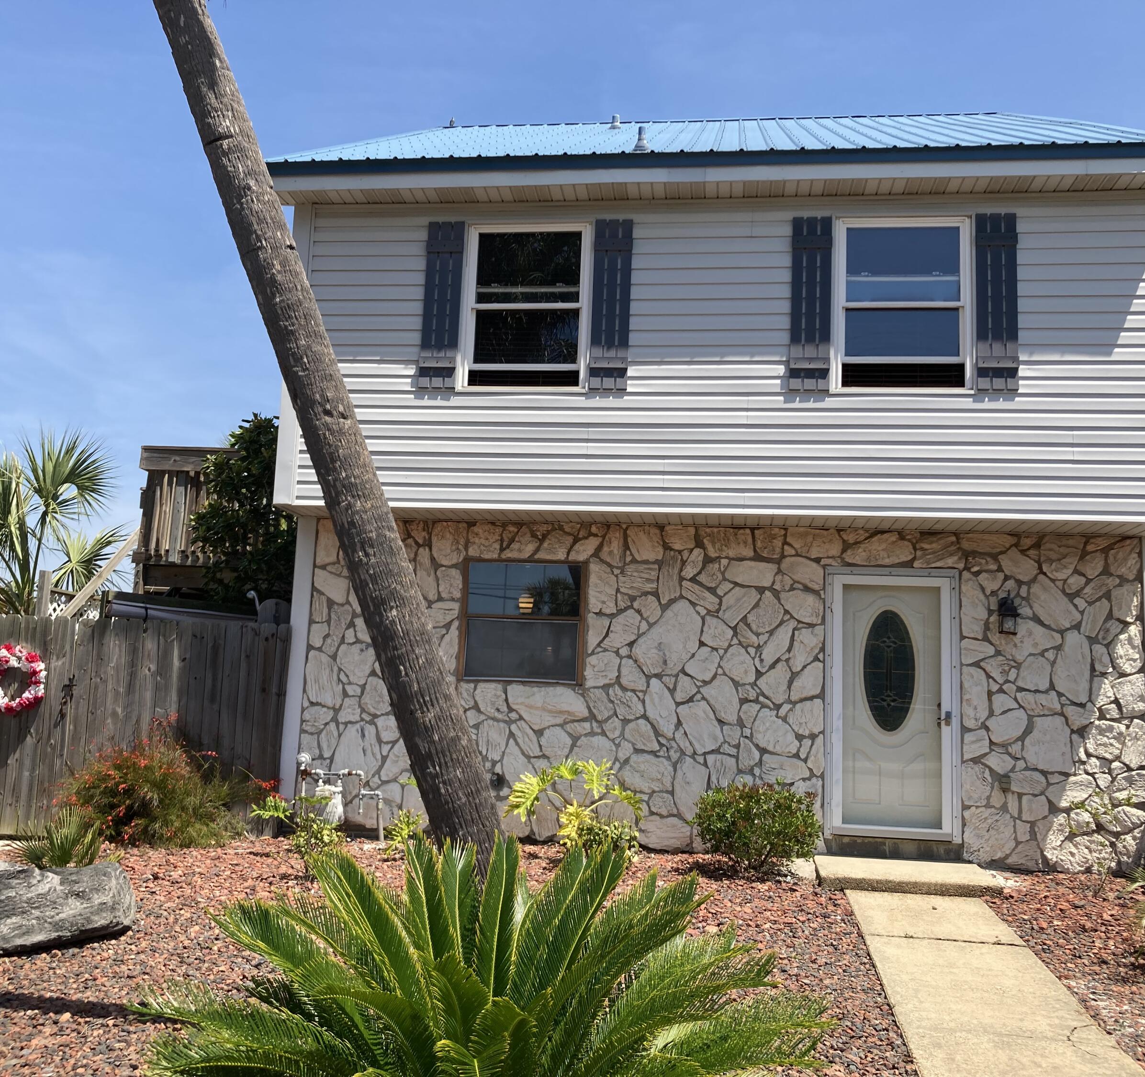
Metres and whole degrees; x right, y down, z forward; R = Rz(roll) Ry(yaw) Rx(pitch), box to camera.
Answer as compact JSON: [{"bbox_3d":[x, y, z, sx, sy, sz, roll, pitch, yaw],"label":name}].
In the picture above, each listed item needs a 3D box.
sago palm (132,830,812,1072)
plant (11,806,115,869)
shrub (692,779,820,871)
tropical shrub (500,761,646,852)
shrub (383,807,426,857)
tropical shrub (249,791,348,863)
[{"bbox_3d":[-0.294,1.470,3.899,2.250,0.960,2.150,3,-8,-3],"label":"sago palm"},{"bbox_3d":[-3.361,2.023,7.686,0.680,0.500,0.600,6,-9,-22],"label":"plant"},{"bbox_3d":[1.362,2.098,8.564,1.000,0.710,0.800,1,-8,8],"label":"shrub"},{"bbox_3d":[0.012,2.053,8.921,1.100,0.770,0.800,1,-8,8],"label":"tropical shrub"},{"bbox_3d":[-1.292,2.213,8.966,0.350,0.410,0.350,1,-8,8],"label":"shrub"},{"bbox_3d":[-2.010,2.087,8.569,0.700,0.540,0.600,3,-8,-7],"label":"tropical shrub"}]

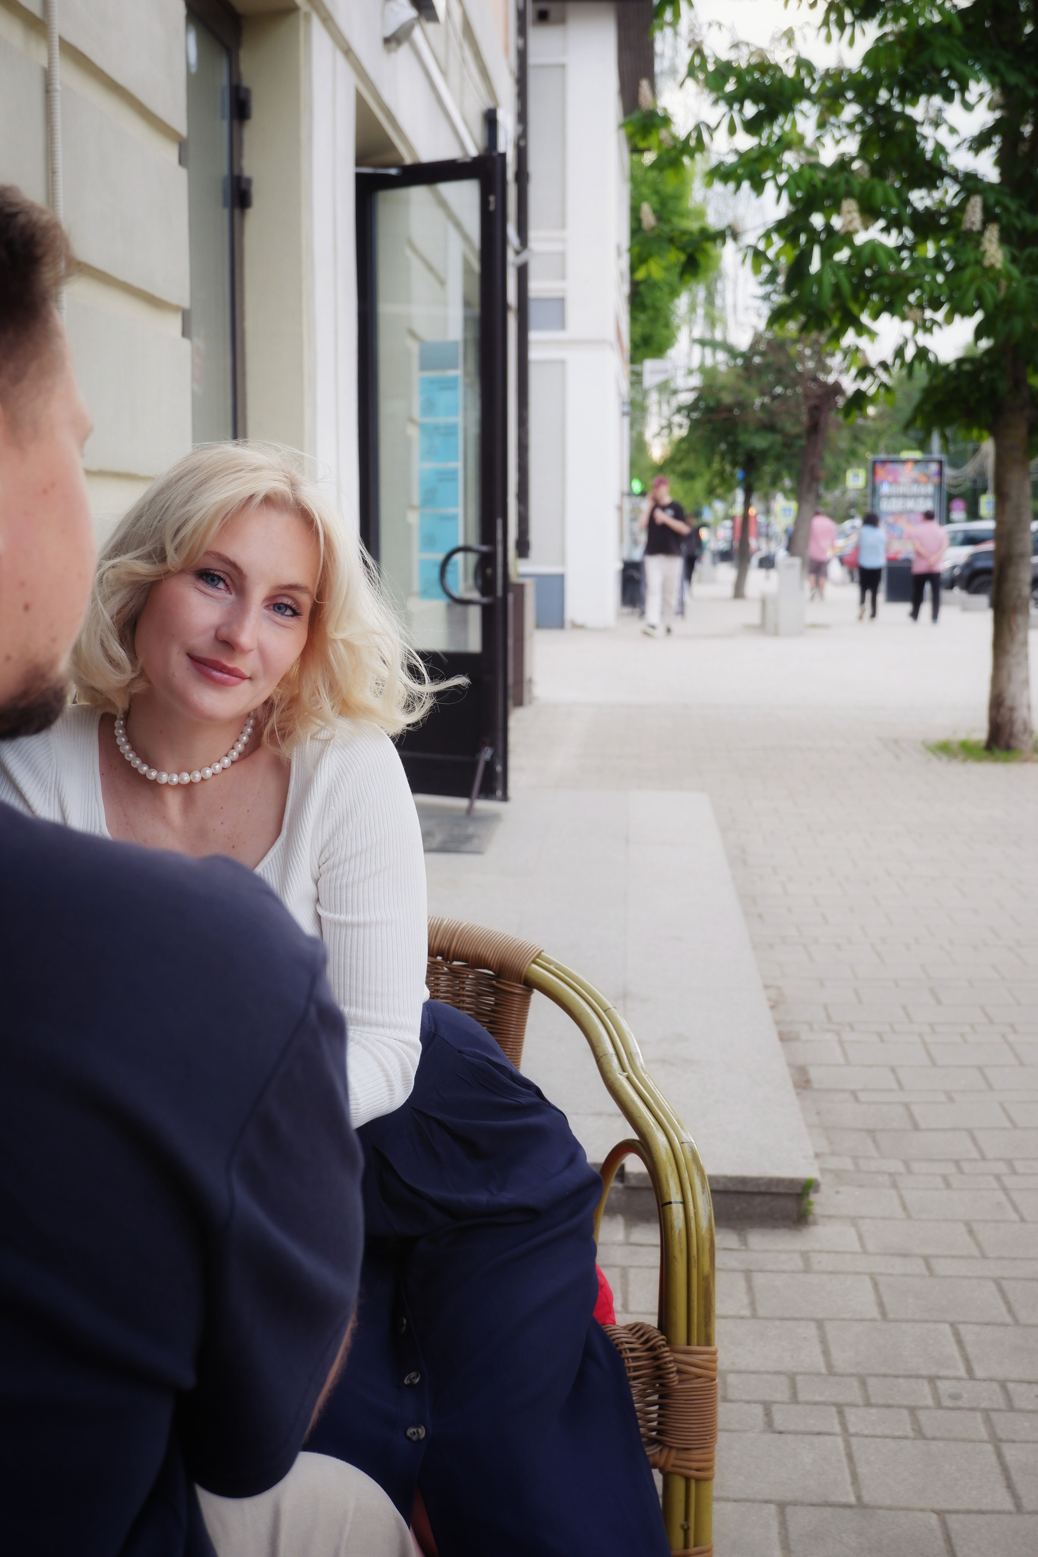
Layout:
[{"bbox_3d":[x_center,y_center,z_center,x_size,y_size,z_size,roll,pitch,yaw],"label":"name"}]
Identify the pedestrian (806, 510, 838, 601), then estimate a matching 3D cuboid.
[{"bbox_3d":[5.543,-4.083,35.600,0.550,1.700,0.420,0,7,3],"label":"pedestrian"}]

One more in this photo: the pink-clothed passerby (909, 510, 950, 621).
[{"bbox_3d":[6.207,-3.208,29.500,0.570,1.720,0.420,1,7,6],"label":"pink-clothed passerby"}]

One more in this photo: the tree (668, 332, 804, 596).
[{"bbox_3d":[4.119,-5.923,36.800,2.700,4.950,2.600,0,7,0],"label":"tree"}]

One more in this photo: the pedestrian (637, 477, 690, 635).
[{"bbox_3d":[1.609,-2.505,21.900,0.580,1.790,0.450,1,7,6],"label":"pedestrian"}]

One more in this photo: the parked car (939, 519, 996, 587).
[{"bbox_3d":[11.358,-4.998,44.300,4.400,1.680,1.820,-6,9,-39],"label":"parked car"}]

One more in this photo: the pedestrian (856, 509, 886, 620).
[{"bbox_3d":[5.377,-3.239,29.700,0.460,1.650,0.380,0,7,5],"label":"pedestrian"}]

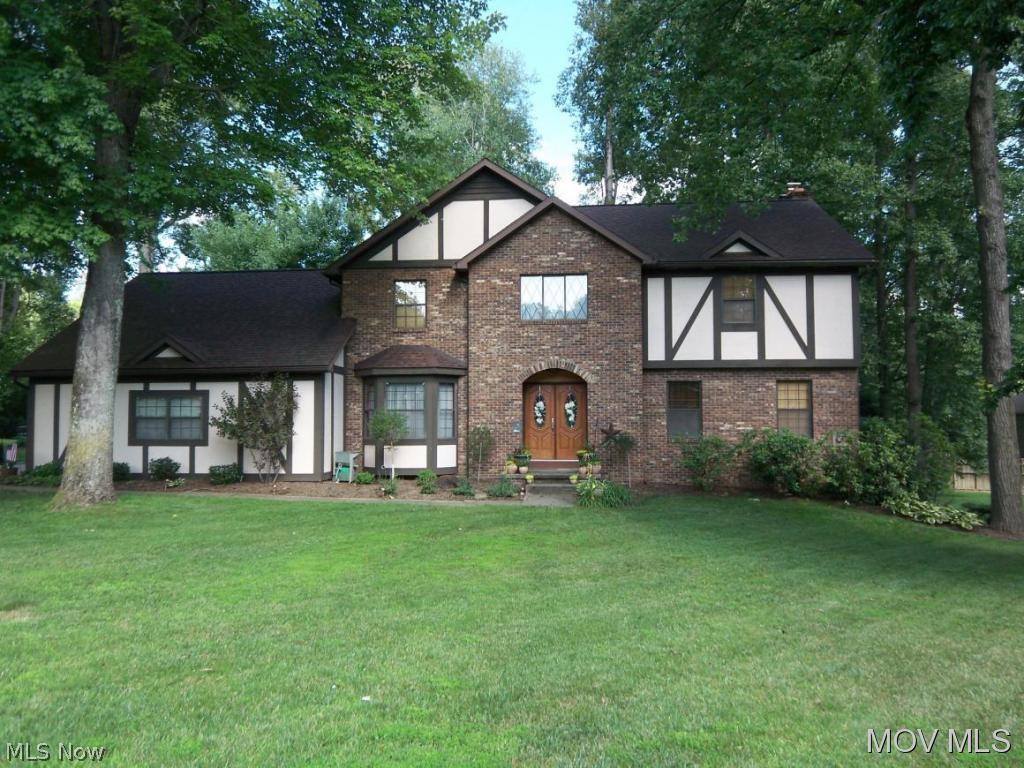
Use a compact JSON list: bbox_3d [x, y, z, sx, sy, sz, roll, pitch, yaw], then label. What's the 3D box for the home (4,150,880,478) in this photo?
[{"bbox_3d":[-1.530,-1.683,21.705,21.900,8.700,10.400,0,-2,5],"label":"home"}]

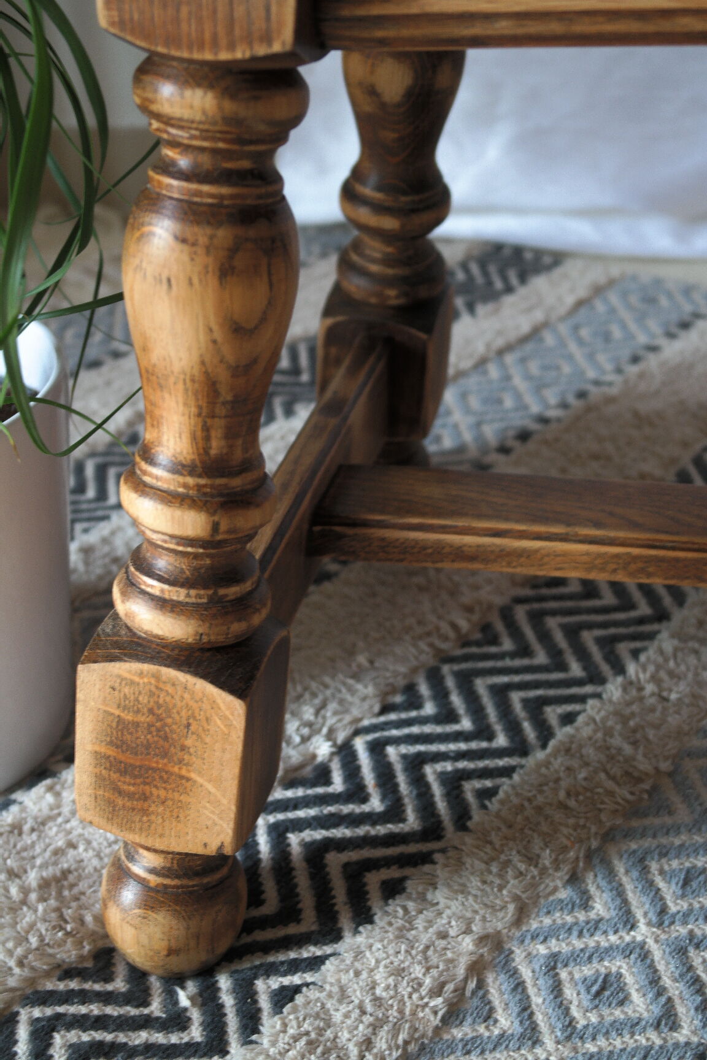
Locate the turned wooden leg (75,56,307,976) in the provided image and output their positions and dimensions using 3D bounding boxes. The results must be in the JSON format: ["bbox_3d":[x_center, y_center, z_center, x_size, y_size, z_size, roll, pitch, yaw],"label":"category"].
[{"bbox_3d":[-0.051,0.010,0.507,0.056,0.323,0.054,11,26,11],"label":"turned wooden leg"}]

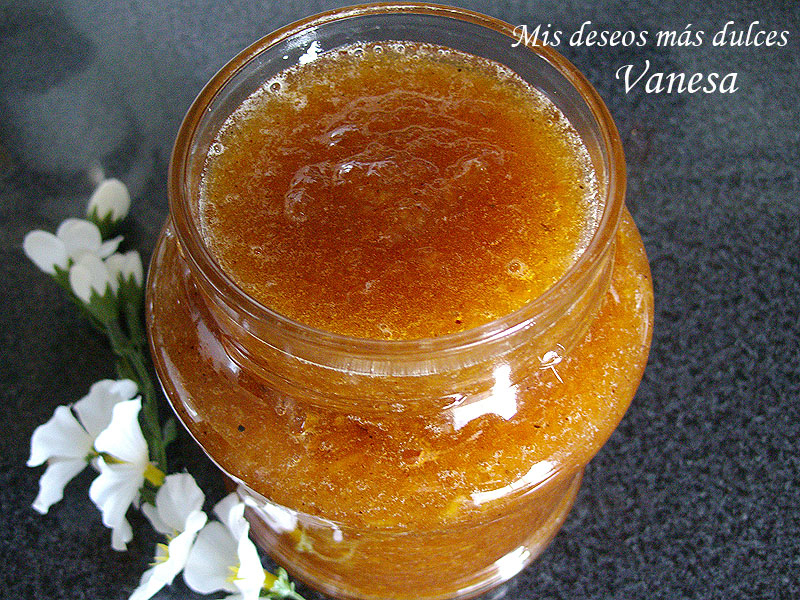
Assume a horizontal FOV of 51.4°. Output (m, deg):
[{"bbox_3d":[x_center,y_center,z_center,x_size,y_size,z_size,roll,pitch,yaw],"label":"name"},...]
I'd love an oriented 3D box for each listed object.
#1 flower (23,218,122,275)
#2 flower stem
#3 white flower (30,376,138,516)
[{"bbox_3d":[-0.094,-0.015,0.237,0.026,0.017,0.013,-9,59,-4],"label":"flower"},{"bbox_3d":[-0.070,0.025,0.221,0.009,0.008,0.046,-22,64,-12],"label":"flower stem"},{"bbox_3d":[-0.080,0.037,0.210,0.027,0.013,0.031,-14,56,19],"label":"white flower"}]

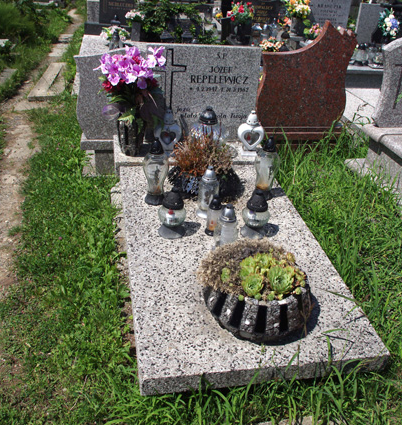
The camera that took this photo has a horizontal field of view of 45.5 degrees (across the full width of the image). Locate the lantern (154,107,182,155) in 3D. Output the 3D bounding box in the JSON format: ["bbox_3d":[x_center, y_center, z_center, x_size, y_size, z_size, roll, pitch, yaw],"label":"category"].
[{"bbox_3d":[-0.195,-0.508,3.030,0.168,0.298,0.100,-2,33,-11],"label":"lantern"}]

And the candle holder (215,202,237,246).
[{"bbox_3d":[0.110,0.059,2.084,0.092,0.226,0.092,-2,30,-10],"label":"candle holder"}]

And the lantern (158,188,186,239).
[{"bbox_3d":[-0.115,0.000,2.078,0.125,0.220,0.125,-2,33,-12],"label":"lantern"}]

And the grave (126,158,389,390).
[{"bbox_3d":[0.104,0.152,2.155,0.857,0.075,1.389,-2,34,-12],"label":"grave"}]

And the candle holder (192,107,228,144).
[{"bbox_3d":[0.037,-0.451,2.688,0.190,0.280,0.190,-2,33,-12],"label":"candle holder"}]

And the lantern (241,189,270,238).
[{"bbox_3d":[0.276,-0.001,2.401,0.138,0.240,0.138,-2,33,-11],"label":"lantern"}]

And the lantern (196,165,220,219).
[{"bbox_3d":[0.034,-0.113,2.514,0.105,0.275,0.105,-2,33,-11],"label":"lantern"}]

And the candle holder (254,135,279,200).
[{"bbox_3d":[0.344,-0.233,2.474,0.126,0.332,0.126,-2,30,-10],"label":"candle holder"}]

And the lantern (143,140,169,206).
[{"bbox_3d":[-0.222,-0.205,2.353,0.123,0.334,0.123,-2,30,-10],"label":"lantern"}]

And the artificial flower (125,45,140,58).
[{"bbox_3d":[-0.392,-0.921,2.742,0.083,0.074,0.060,0,32,-8],"label":"artificial flower"}]

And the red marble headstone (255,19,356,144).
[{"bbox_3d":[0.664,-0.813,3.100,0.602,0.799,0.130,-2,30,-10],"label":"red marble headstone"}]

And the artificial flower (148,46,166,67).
[{"bbox_3d":[-0.240,-0.838,2.582,0.100,0.105,0.060,-5,13,-16],"label":"artificial flower"}]

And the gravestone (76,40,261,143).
[{"bbox_3d":[-0.196,-0.732,2.953,1.113,0.586,0.084,-2,30,-11],"label":"gravestone"}]

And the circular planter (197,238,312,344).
[{"bbox_3d":[0.215,0.283,1.720,0.395,0.200,0.395,4,32,-3],"label":"circular planter"}]

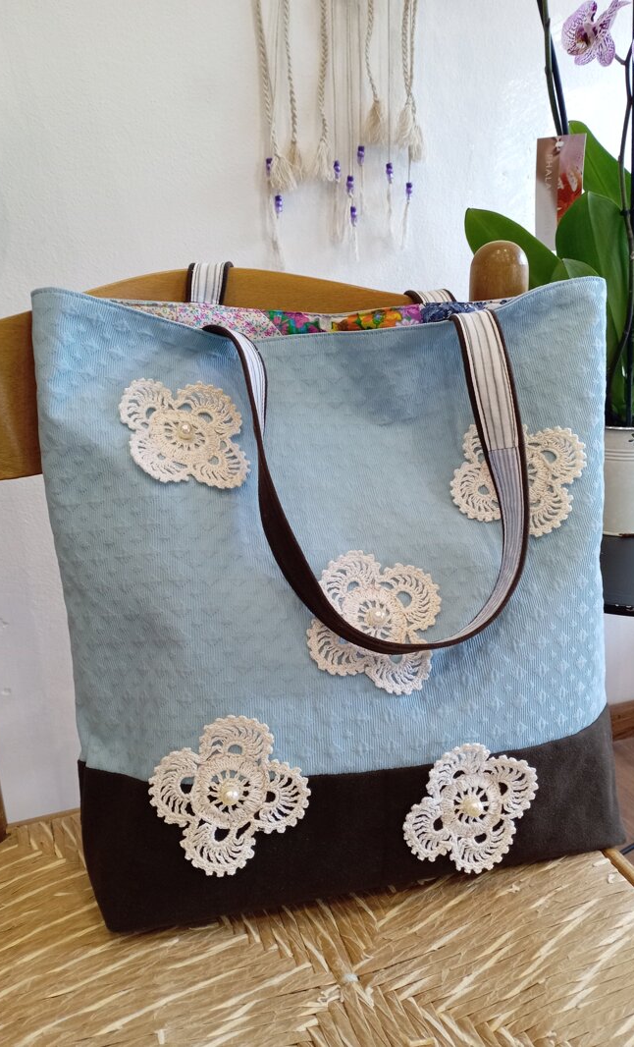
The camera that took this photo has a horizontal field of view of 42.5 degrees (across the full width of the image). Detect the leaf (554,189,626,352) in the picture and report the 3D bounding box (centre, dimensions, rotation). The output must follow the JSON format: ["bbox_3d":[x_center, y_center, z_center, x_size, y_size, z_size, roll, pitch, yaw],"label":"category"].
[{"bbox_3d":[0.283,-0.253,0.841,0.074,0.178,0.050,4,20,17],"label":"leaf"}]

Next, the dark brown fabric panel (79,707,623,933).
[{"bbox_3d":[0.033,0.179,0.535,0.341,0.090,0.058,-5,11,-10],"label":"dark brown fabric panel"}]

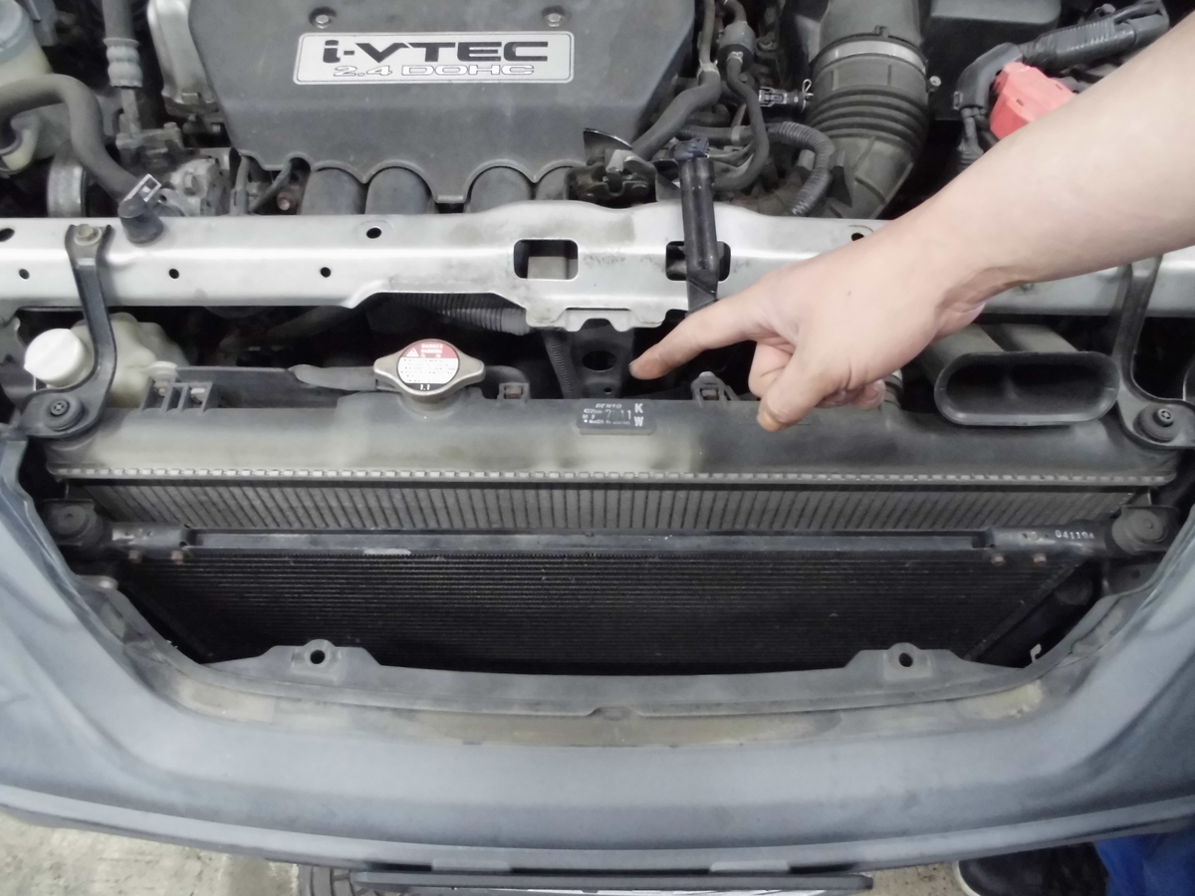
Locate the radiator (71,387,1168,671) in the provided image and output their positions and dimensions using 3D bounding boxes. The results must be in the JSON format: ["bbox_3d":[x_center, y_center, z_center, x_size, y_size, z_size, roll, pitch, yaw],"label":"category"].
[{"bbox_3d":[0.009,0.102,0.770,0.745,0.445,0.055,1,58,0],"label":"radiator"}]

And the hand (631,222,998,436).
[{"bbox_3d":[0.117,-0.062,0.470,0.185,0.072,0.080,-19,57,16],"label":"hand"}]

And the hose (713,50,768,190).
[{"bbox_3d":[0.112,-0.264,0.730,0.055,0.075,0.090,1,58,0],"label":"hose"}]

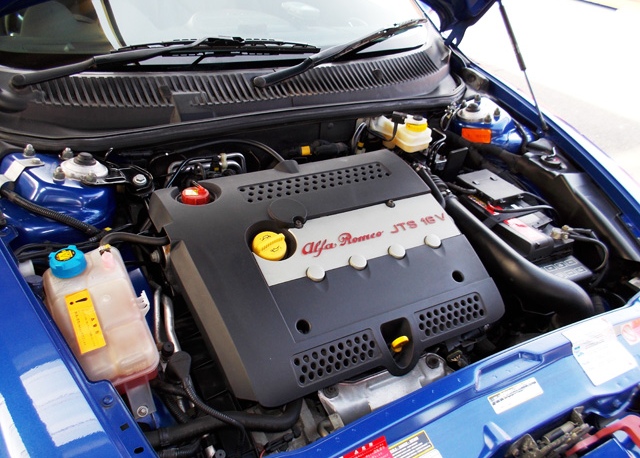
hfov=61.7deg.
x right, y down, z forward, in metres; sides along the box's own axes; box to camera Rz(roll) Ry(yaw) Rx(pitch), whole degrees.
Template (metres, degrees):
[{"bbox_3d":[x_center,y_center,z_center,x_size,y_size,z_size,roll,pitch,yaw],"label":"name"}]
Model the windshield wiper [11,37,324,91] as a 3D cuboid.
[{"bbox_3d":[-0.368,-0.462,1.433,0.820,0.055,0.090,-13,63,-21],"label":"windshield wiper"}]

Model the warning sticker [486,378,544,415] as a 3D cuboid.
[{"bbox_3d":[0.329,0.277,0.894,0.108,0.002,0.032,-13,48,-25],"label":"warning sticker"}]

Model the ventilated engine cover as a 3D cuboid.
[{"bbox_3d":[0.028,0.074,1.102,0.585,0.110,0.485,-13,56,-25],"label":"ventilated engine cover"}]

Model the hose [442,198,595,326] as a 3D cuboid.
[{"bbox_3d":[0.469,0.062,1.314,0.115,0.130,0.470,-13,38,-25],"label":"hose"}]

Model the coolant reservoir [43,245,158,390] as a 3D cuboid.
[{"bbox_3d":[-0.434,0.171,1.057,0.162,0.235,0.165,-13,38,-25],"label":"coolant reservoir"}]

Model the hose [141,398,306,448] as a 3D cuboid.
[{"bbox_3d":[-0.167,0.362,0.979,0.285,0.045,0.050,-4,35,-14],"label":"hose"}]

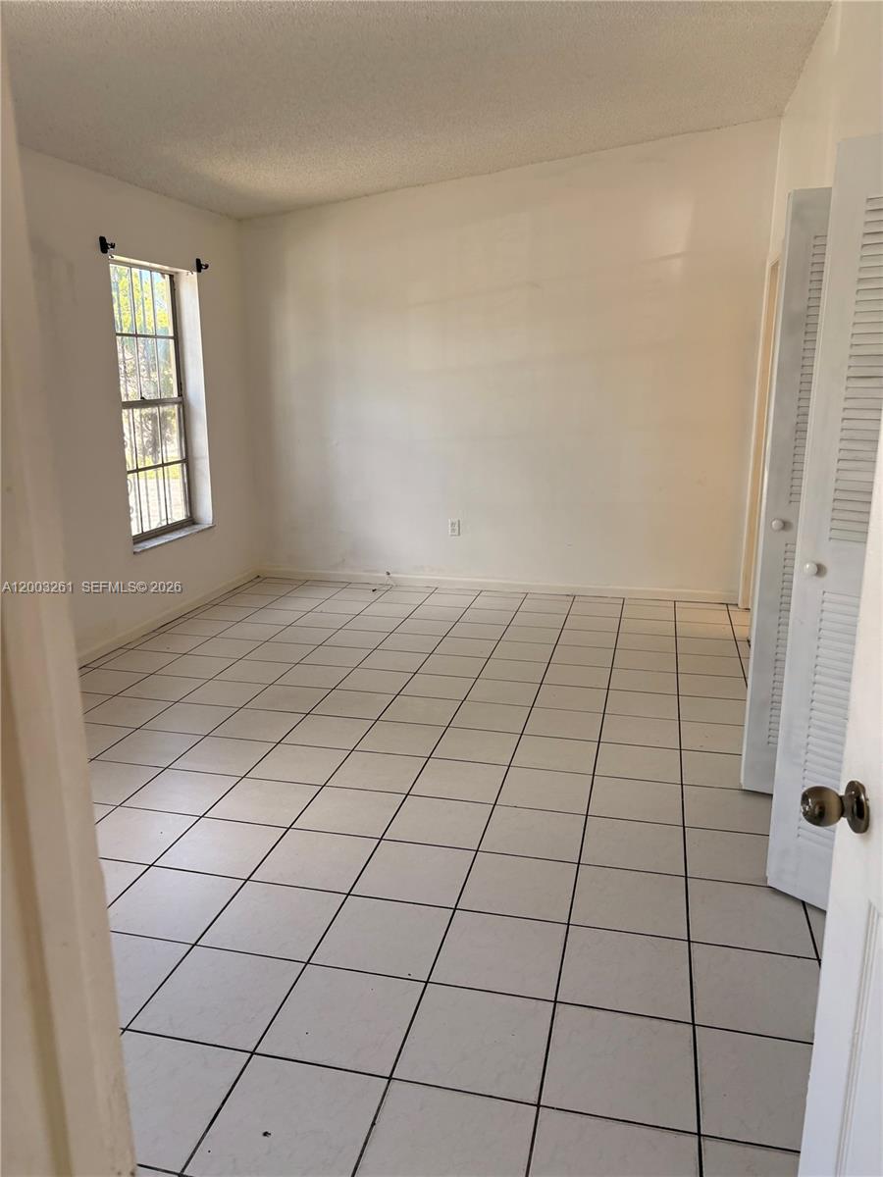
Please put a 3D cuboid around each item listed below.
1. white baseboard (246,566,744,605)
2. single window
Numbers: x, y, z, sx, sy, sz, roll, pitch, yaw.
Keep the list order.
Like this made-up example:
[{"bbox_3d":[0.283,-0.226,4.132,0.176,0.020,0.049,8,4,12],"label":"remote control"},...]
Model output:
[{"bbox_3d":[0.302,-0.029,6.297,3.470,0.083,0.017,3,14,13],"label":"white baseboard"},{"bbox_3d":[-1.783,-1.113,5.364,0.100,1.580,0.910,3,14,13],"label":"single window"}]

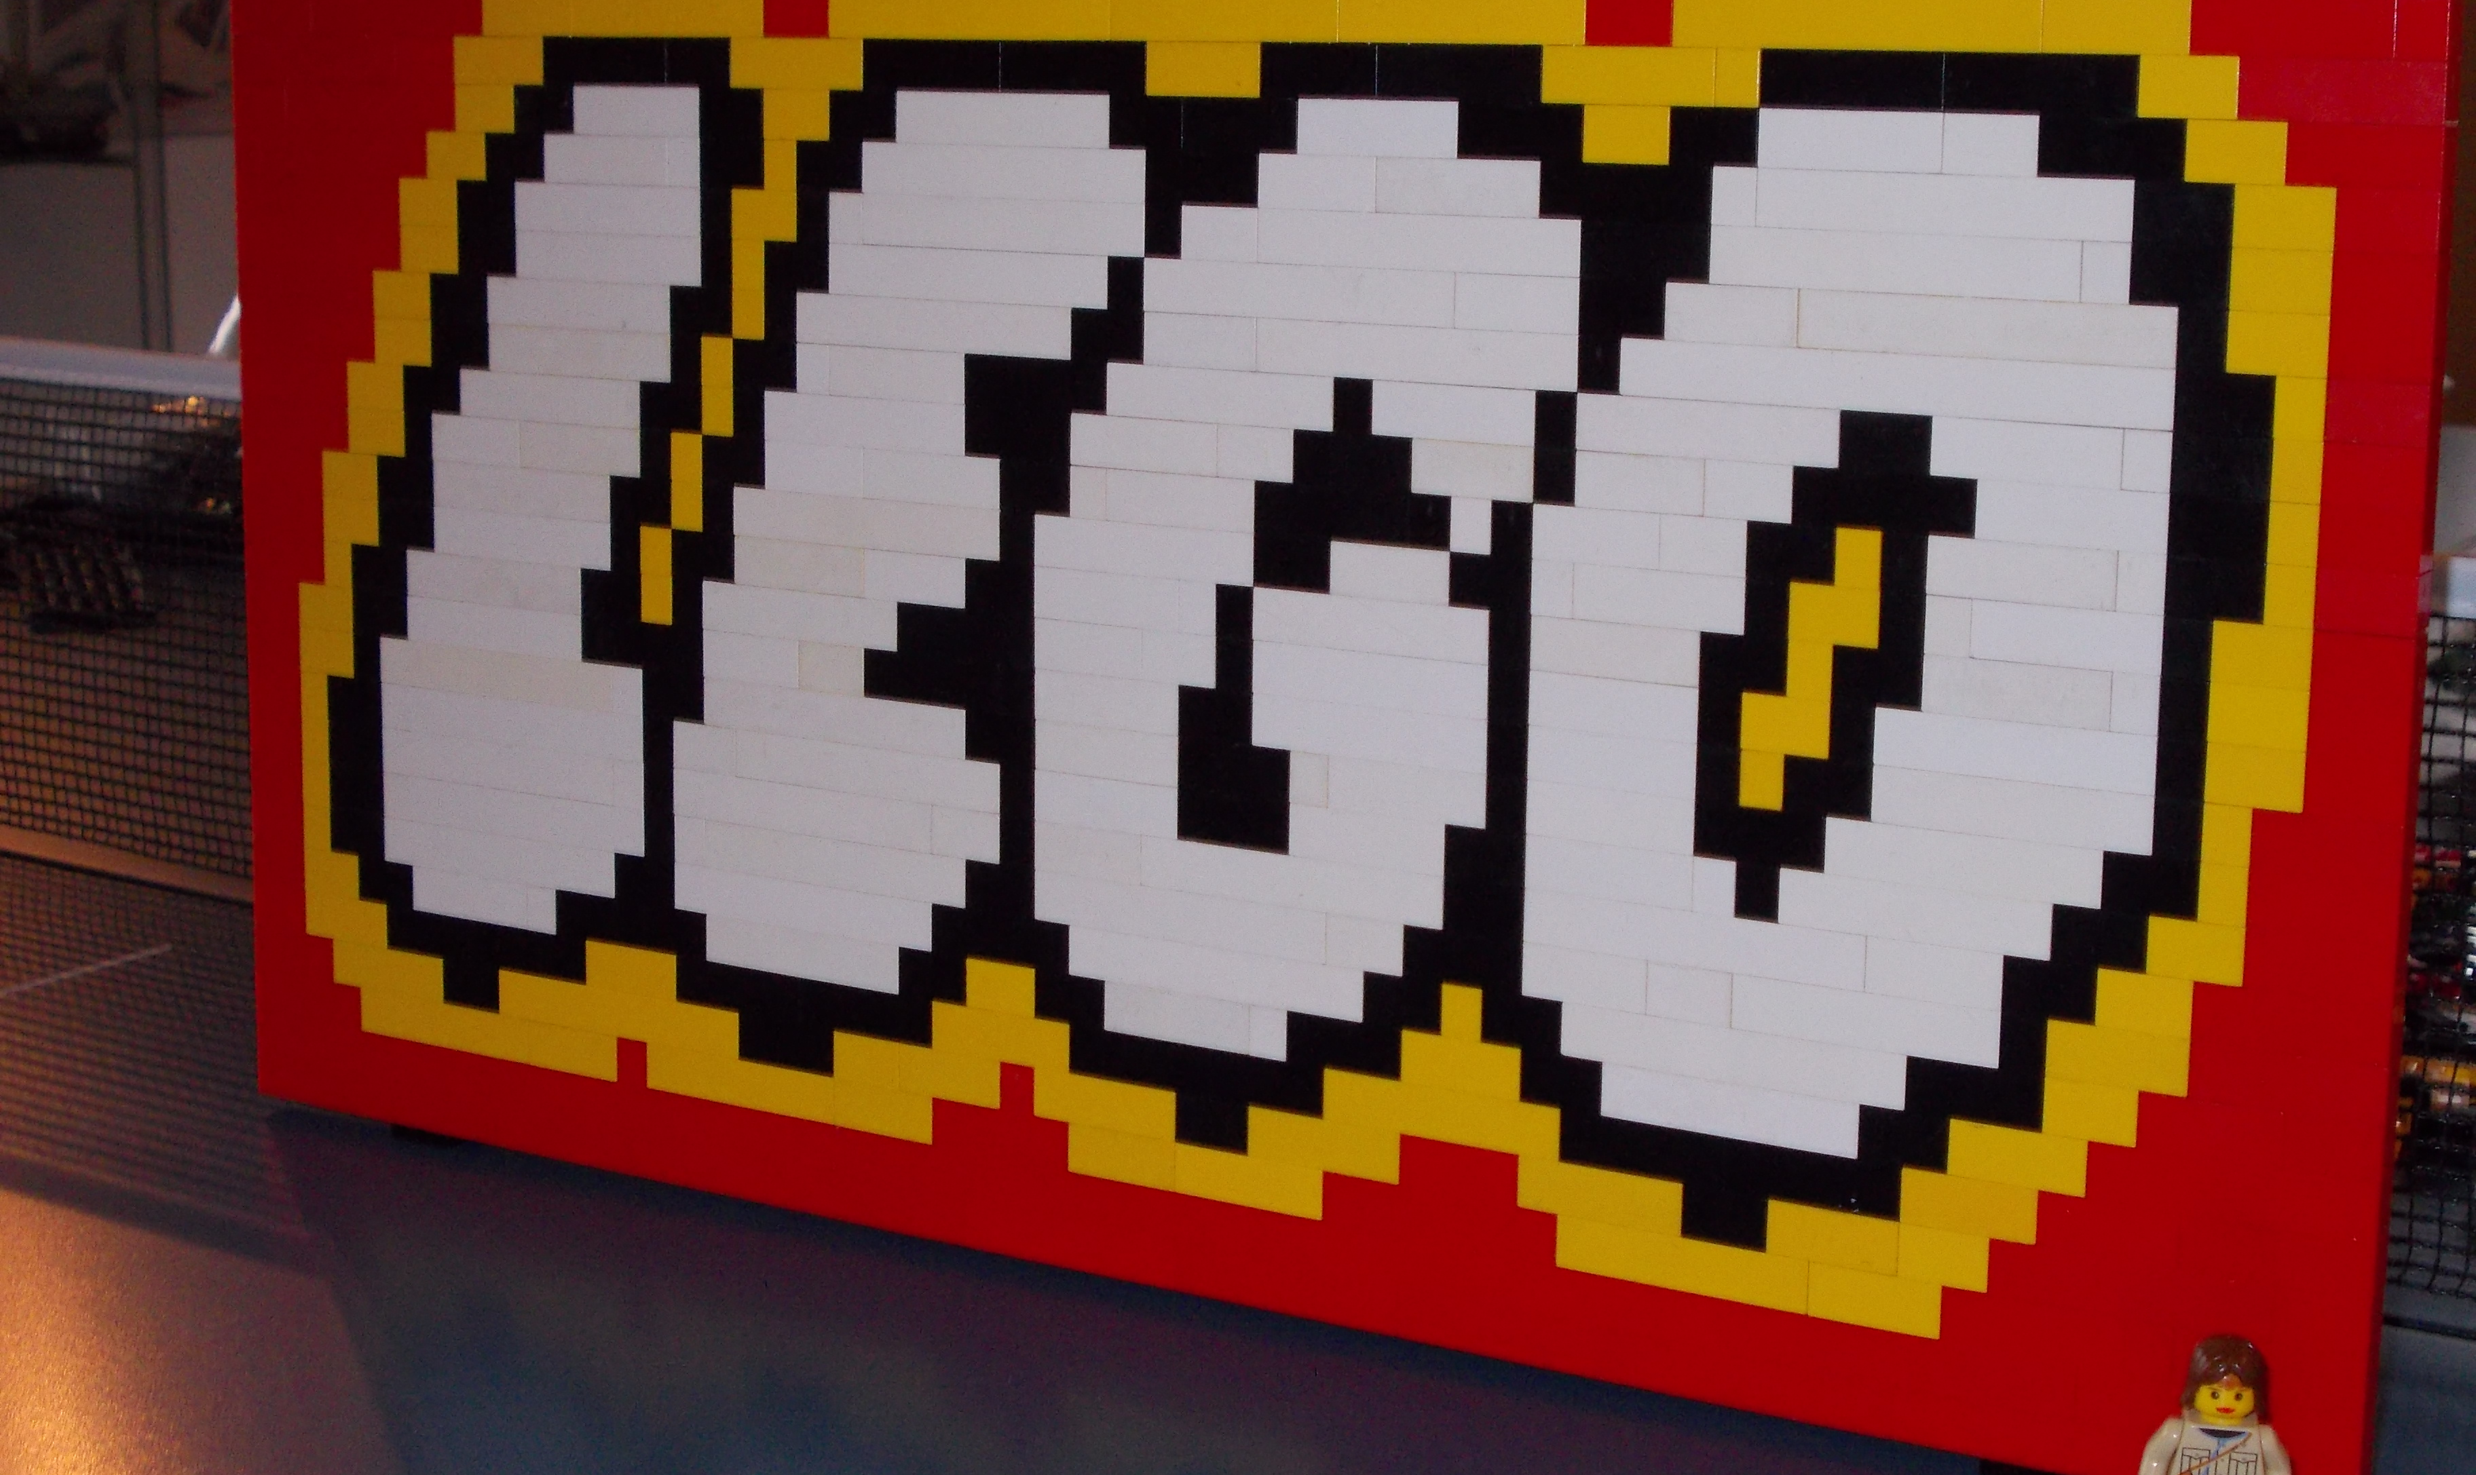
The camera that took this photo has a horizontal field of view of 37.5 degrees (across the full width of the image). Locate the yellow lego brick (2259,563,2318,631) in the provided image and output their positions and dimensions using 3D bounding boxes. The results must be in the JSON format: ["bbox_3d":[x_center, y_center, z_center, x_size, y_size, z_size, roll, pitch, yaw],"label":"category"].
[{"bbox_3d":[0.163,-0.022,0.562,0.008,0.010,0.008,7,12,31],"label":"yellow lego brick"}]

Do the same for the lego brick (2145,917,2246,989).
[{"bbox_3d":[0.154,0.033,0.581,0.016,0.010,0.008,7,12,31],"label":"lego brick"}]

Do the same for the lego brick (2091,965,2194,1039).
[{"bbox_3d":[0.147,0.042,0.587,0.016,0.010,0.008,7,12,31],"label":"lego brick"}]

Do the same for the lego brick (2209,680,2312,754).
[{"bbox_3d":[0.160,-0.004,0.567,0.016,0.010,0.008,7,12,31],"label":"lego brick"}]

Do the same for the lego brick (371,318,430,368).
[{"bbox_3d":[-0.171,-0.082,0.757,0.016,0.010,0.008,7,12,31],"label":"lego brick"}]

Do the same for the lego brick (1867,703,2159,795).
[{"bbox_3d":[0.127,0.001,0.592,0.048,0.010,0.008,7,12,31],"label":"lego brick"}]

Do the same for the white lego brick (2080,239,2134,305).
[{"bbox_3d":[0.137,-0.073,0.568,0.008,0.010,0.008,7,12,31],"label":"white lego brick"}]

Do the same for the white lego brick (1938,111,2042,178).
[{"bbox_3d":[0.121,-0.094,0.579,0.016,0.010,0.008,7,12,31],"label":"white lego brick"}]

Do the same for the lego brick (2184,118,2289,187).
[{"bbox_3d":[0.153,-0.089,0.556,0.016,0.010,0.008,7,12,31],"label":"lego brick"}]

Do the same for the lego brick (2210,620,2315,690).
[{"bbox_3d":[0.160,-0.013,0.565,0.016,0.010,0.008,7,12,31],"label":"lego brick"}]

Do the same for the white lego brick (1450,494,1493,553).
[{"bbox_3d":[0.043,-0.037,0.634,0.008,0.010,0.008,7,12,31],"label":"white lego brick"}]

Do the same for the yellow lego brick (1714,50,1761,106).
[{"bbox_3d":[0.084,-0.108,0.600,0.008,0.010,0.008,7,12,31],"label":"yellow lego brick"}]

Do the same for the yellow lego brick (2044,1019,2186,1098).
[{"bbox_3d":[0.143,0.051,0.586,0.024,0.010,0.008,7,12,31],"label":"yellow lego brick"}]

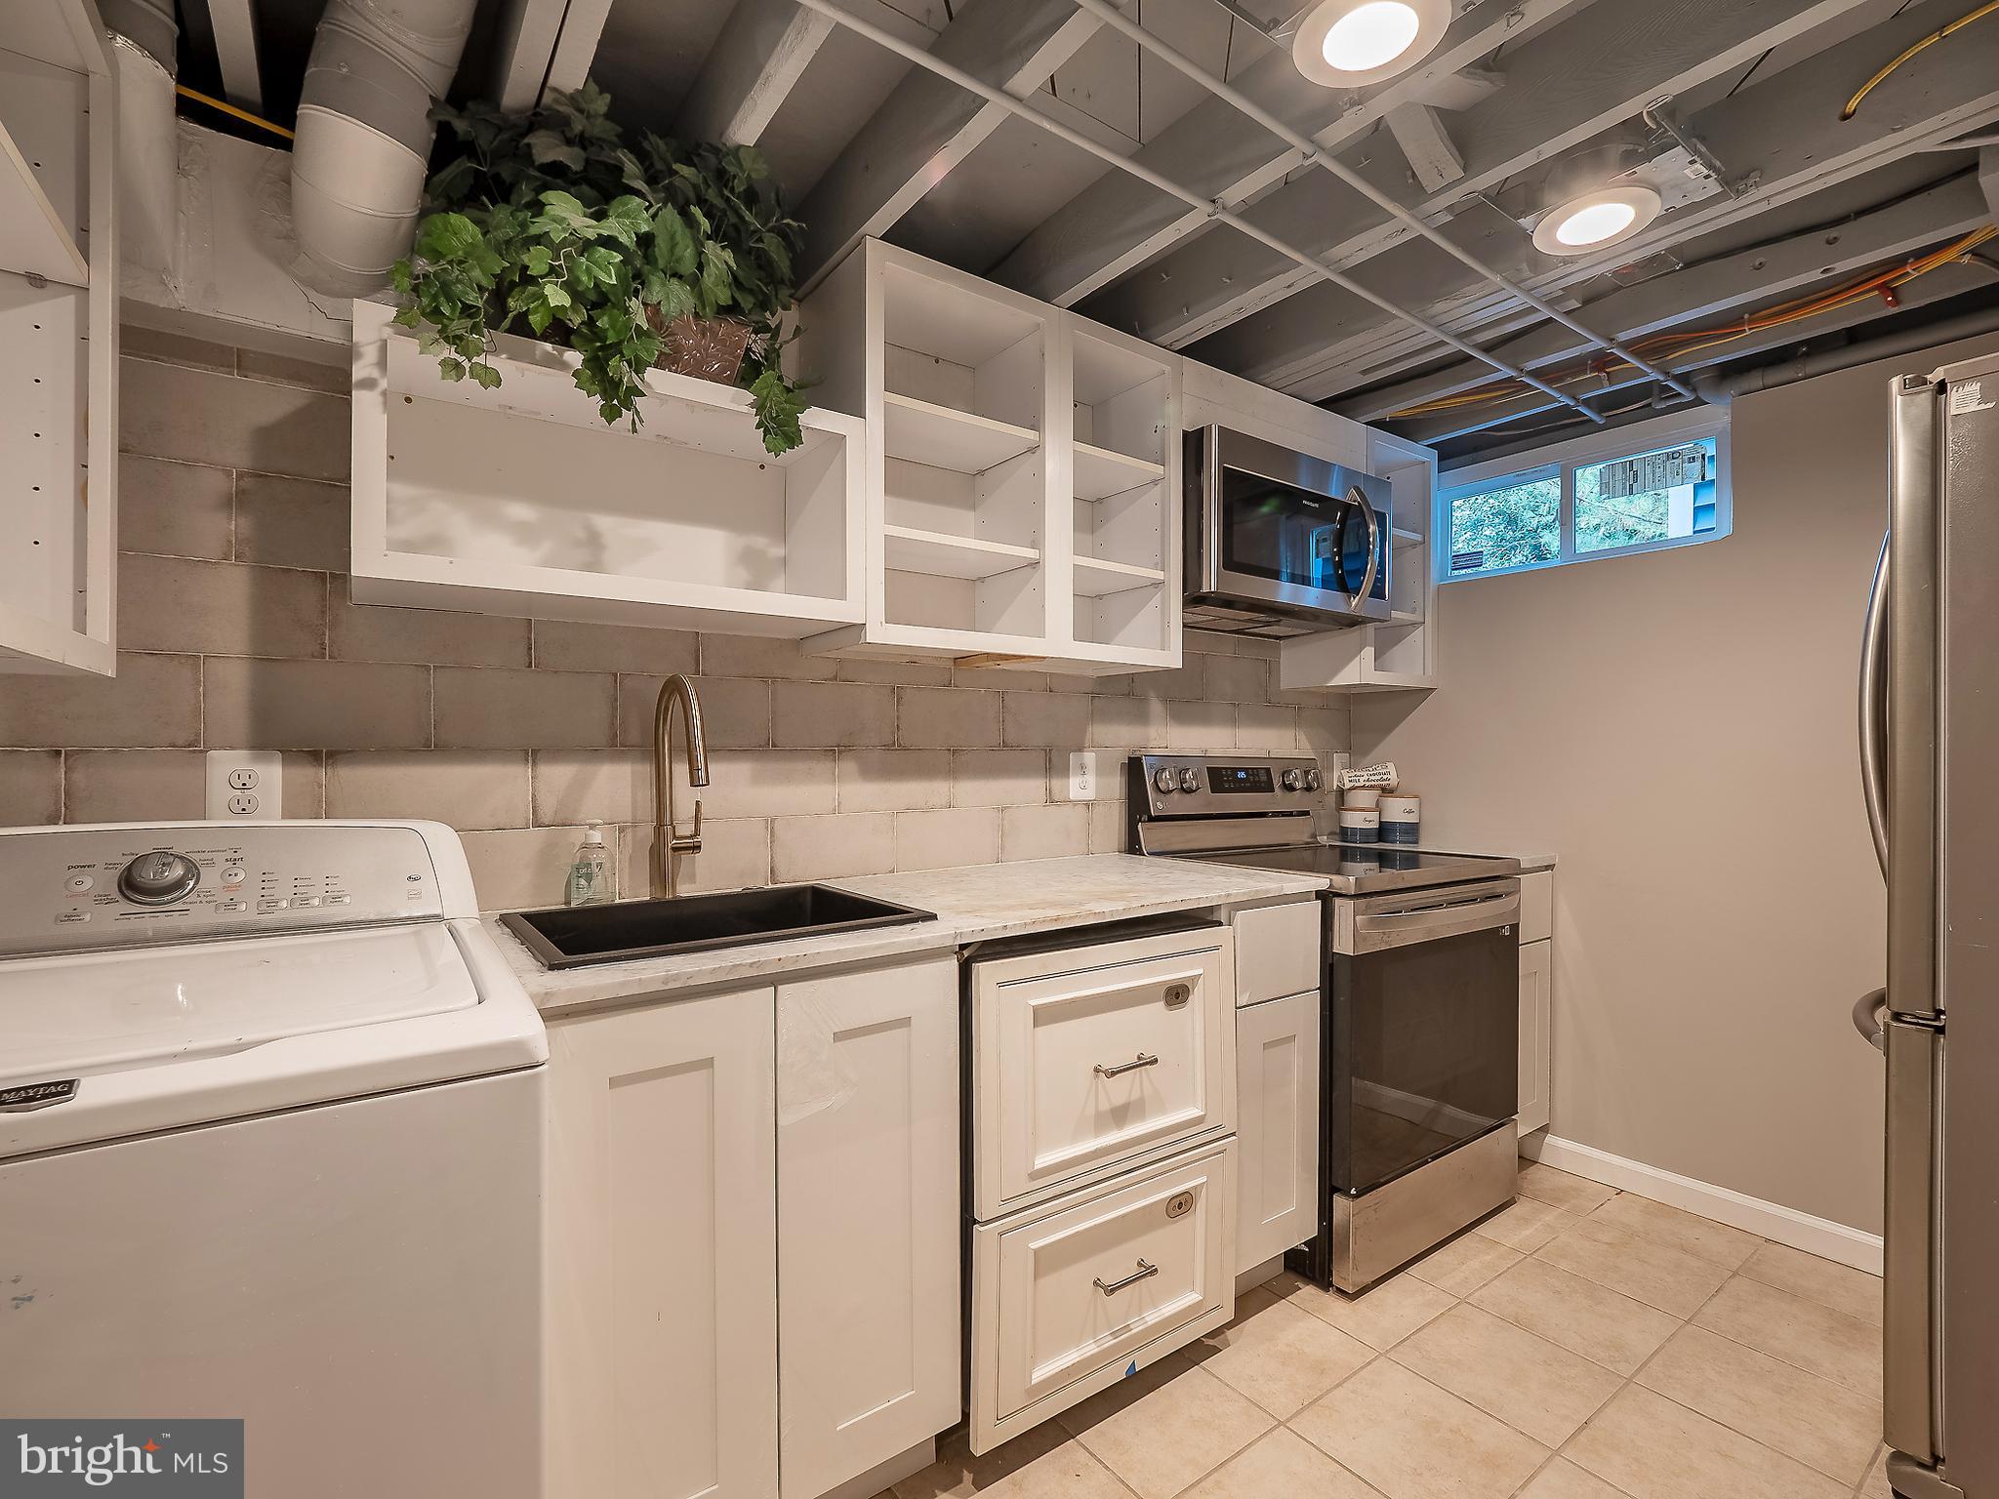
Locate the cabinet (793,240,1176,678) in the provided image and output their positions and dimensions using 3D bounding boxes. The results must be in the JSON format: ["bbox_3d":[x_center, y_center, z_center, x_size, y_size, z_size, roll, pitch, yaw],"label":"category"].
[{"bbox_3d":[0.013,-0.599,1.941,0.862,0.783,0.321,1,0,-33],"label":"cabinet"}]

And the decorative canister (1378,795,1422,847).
[{"bbox_3d":[1.279,0.227,2.580,0.119,0.150,0.119,0,0,-3],"label":"decorative canister"}]

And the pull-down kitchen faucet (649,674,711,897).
[{"bbox_3d":[-0.575,0.076,1.494,0.092,0.427,0.245,0,0,-33],"label":"pull-down kitchen faucet"}]

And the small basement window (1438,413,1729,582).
[{"bbox_3d":[1.691,-0.715,2.397,0.070,0.330,0.735,0,0,-36],"label":"small basement window"}]

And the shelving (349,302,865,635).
[{"bbox_3d":[-0.676,-0.439,1.493,0.780,0.393,0.321,1,0,-33],"label":"shelving"}]

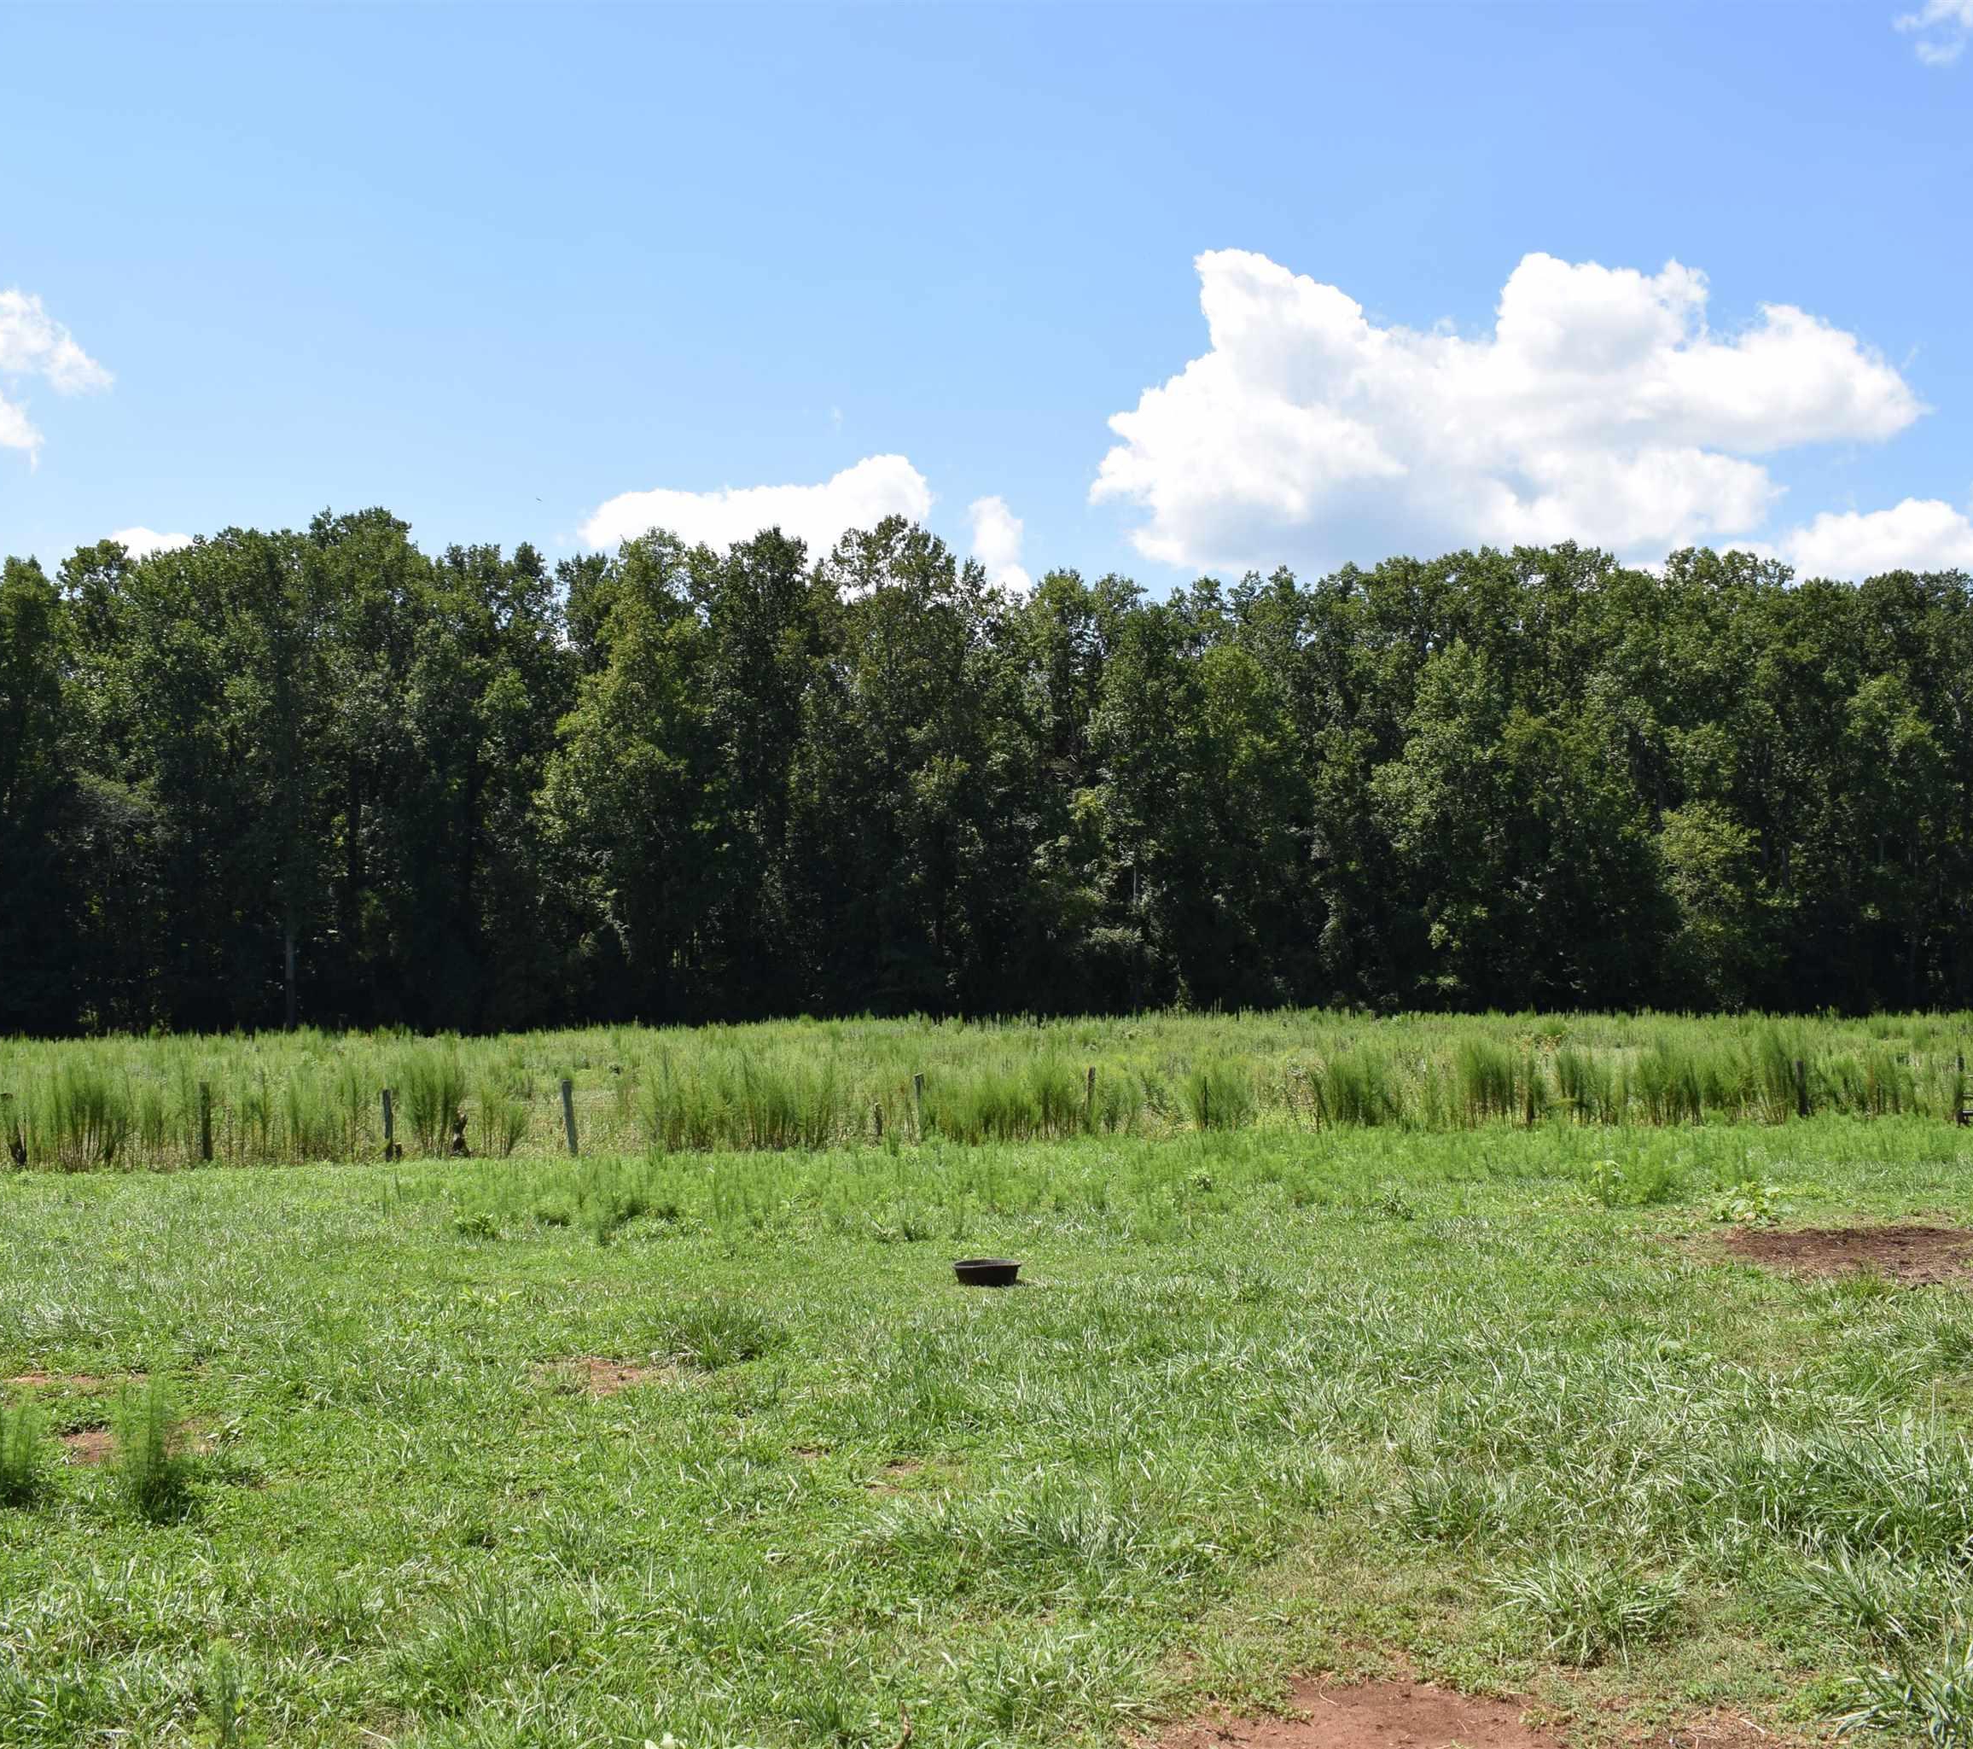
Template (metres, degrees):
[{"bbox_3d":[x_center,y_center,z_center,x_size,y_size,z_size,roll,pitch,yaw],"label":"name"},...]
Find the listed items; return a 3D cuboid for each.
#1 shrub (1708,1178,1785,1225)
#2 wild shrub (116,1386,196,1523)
[{"bbox_3d":[6.270,2.698,16.200,0.620,0.360,0.550,0,-4,0],"label":"shrub"},{"bbox_3d":[-2.855,1.985,6.750,0.280,0.460,0.280,0,-4,0],"label":"wild shrub"}]

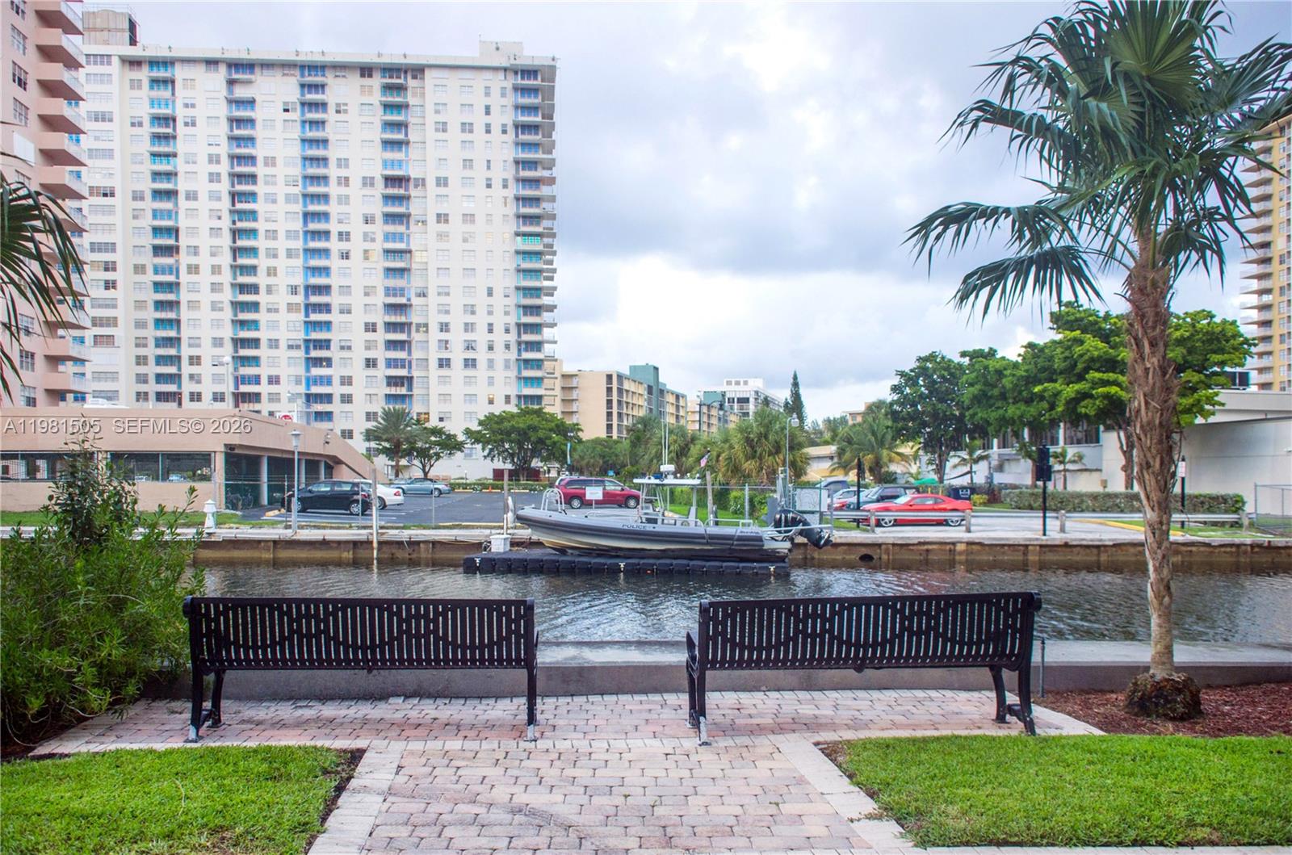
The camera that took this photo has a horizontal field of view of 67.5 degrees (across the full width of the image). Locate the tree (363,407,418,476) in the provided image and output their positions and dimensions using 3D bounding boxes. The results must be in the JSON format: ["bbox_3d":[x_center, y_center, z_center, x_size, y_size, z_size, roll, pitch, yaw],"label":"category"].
[{"bbox_3d":[-27.800,1.700,105.000,6.000,7.700,5.900,0,-2,0],"label":"tree"}]

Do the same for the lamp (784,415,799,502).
[{"bbox_3d":[4.852,1.579,32.000,0.470,4.027,0.290,0,-2,0],"label":"lamp"}]

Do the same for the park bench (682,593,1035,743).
[{"bbox_3d":[1.230,1.360,5.700,1.940,0.810,0.620,0,-2,-6],"label":"park bench"}]

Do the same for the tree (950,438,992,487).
[{"bbox_3d":[22.522,3.010,67.000,2.900,4.600,2.900,0,-2,0],"label":"tree"}]

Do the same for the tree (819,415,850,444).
[{"bbox_3d":[26.284,3.243,135.000,5.200,10.000,5.200,0,-2,0],"label":"tree"}]

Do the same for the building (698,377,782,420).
[{"bbox_3d":[40.000,2.500,410.000,24.000,38.000,52.000,0,-2,13],"label":"building"}]

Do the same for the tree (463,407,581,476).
[{"bbox_3d":[-12.377,2.103,96.000,11.425,8.218,10.000,0,-2,0],"label":"tree"}]

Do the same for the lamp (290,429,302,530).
[{"bbox_3d":[-11.575,1.741,32.000,0.434,3.381,0.434,0,-2,0],"label":"lamp"}]

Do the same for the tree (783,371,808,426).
[{"bbox_3d":[23.254,0.157,150.000,4.600,17.900,4.600,0,-2,0],"label":"tree"}]

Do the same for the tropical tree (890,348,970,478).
[{"bbox_3d":[19.689,0.035,67.000,5.500,10.600,5.500,0,-2,0],"label":"tropical tree"}]

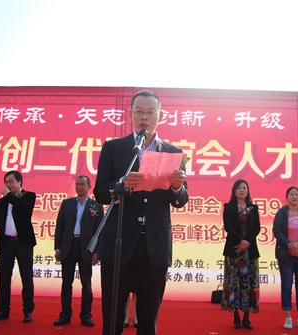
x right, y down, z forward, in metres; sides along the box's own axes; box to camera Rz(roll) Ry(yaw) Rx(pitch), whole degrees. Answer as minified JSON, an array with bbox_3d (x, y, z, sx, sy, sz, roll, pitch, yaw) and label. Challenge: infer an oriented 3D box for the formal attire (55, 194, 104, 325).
[{"bbox_3d":[-0.815,1.051,4.411,0.540,1.420,0.330,1,-13,4],"label":"formal attire"}]

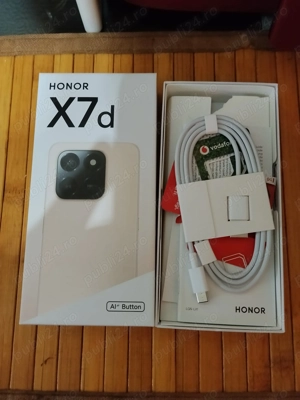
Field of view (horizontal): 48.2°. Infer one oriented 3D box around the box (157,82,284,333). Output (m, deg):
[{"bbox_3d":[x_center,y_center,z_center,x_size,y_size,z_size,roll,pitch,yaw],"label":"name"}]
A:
[{"bbox_3d":[0.051,0.001,0.256,0.087,0.029,0.180,2,80,2],"label":"box"}]

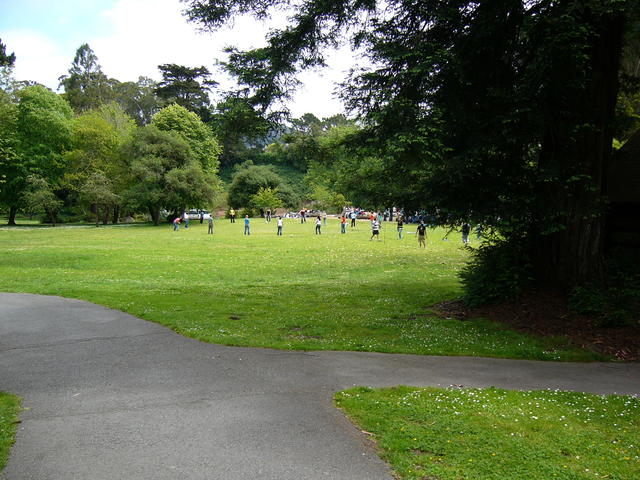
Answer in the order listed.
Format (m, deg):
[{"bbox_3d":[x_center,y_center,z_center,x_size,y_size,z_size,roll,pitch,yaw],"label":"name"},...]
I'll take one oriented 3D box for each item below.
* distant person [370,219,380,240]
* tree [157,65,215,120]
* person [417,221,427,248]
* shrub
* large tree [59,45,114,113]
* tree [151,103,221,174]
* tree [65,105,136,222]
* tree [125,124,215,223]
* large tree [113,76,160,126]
[{"bbox_3d":[4.096,-0.741,47.500,0.600,1.680,0.620,-3,5,-45],"label":"distant person"},{"bbox_3d":[-23.279,-17.395,112.000,11.080,25.960,11.080,0,3,0],"label":"tree"},{"bbox_3d":[6.412,-0.322,40.800,0.660,1.750,0.420,0,3,-6],"label":"person"},{"bbox_3d":[3.600,0.663,13.200,1.500,1.400,1.450,0,3,0],"label":"shrub"},{"bbox_3d":[-42.579,-20.241,118.000,10.940,30.820,10.940,0,3,0],"label":"large tree"},{"bbox_3d":[-18.971,-10.607,88.000,10.610,16.180,10.610,0,3,0],"label":"tree"},{"bbox_3d":[-27.815,-9.757,82.000,9.630,15.330,9.630,0,3,0],"label":"tree"},{"bbox_3d":[-17.908,-7.764,77.000,11.300,11.960,11.300,0,3,0],"label":"tree"},{"bbox_3d":[-35.447,-18.351,125.000,11.200,26.460,11.200,0,3,0],"label":"large tree"}]

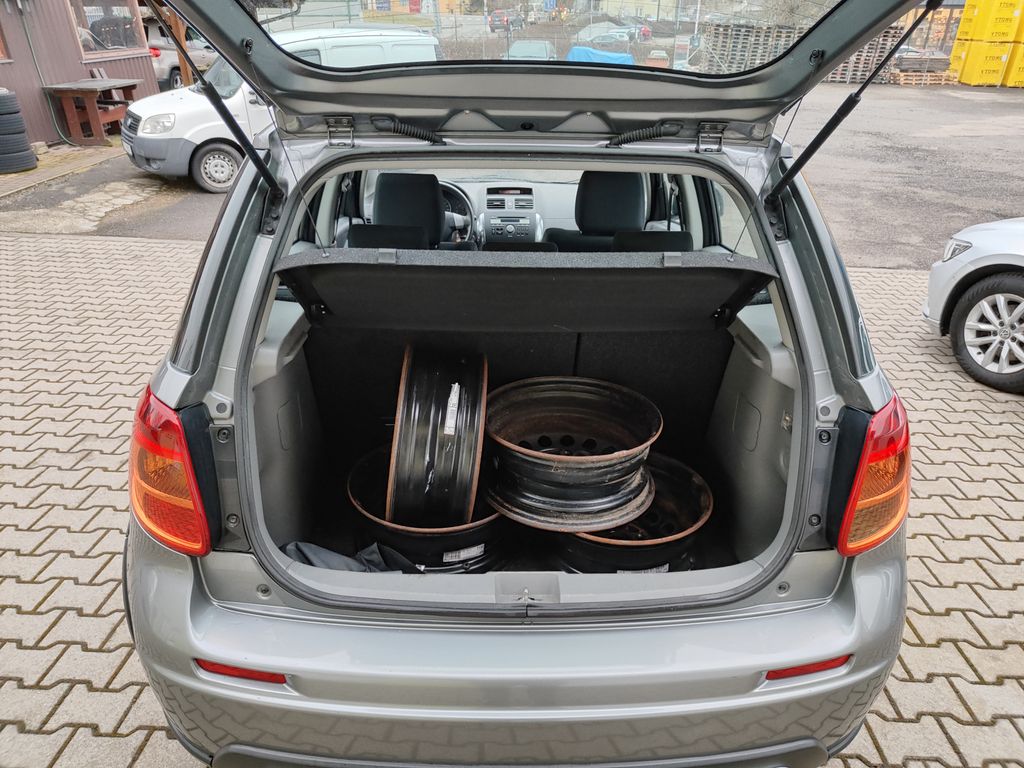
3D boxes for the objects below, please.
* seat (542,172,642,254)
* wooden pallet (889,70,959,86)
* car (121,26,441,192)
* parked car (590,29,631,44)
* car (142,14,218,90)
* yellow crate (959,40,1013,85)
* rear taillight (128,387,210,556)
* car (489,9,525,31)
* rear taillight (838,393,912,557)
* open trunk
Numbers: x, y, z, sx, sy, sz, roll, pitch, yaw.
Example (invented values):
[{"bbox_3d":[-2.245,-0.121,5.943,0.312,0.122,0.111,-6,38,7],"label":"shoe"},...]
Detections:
[{"bbox_3d":[0.372,-0.517,3.071,0.500,1.000,0.800,-1,27,-1],"label":"seat"},{"bbox_3d":[15.656,-11.680,26.067,2.150,0.460,1.100,5,27,10],"label":"wooden pallet"},{"bbox_3d":[-3.170,-3.930,9.620,4.220,1.840,1.720,-18,32,-31],"label":"car"},{"bbox_3d":[7.962,-27.848,55.000,4.300,1.480,1.760,-19,32,-32],"label":"parked car"},{"bbox_3d":[-9.250,-8.620,18.000,1.800,1.680,4.400,0,27,0],"label":"car"},{"bbox_3d":[17.806,-12.004,25.515,1.050,1.470,1.100,5,27,10],"label":"yellow crate"},{"bbox_3d":[-0.719,0.185,1.428,0.170,0.300,0.200,-1,27,-1],"label":"rear taillight"},{"bbox_3d":[-0.485,-32.037,60.000,1.820,1.700,4.400,8,28,15],"label":"car"},{"bbox_3d":[0.756,0.178,1.428,0.170,0.300,0.200,-1,27,-1],"label":"rear taillight"},{"bbox_3d":[0.020,0.051,1.541,1.080,0.660,0.760,-1,27,-1],"label":"open trunk"}]

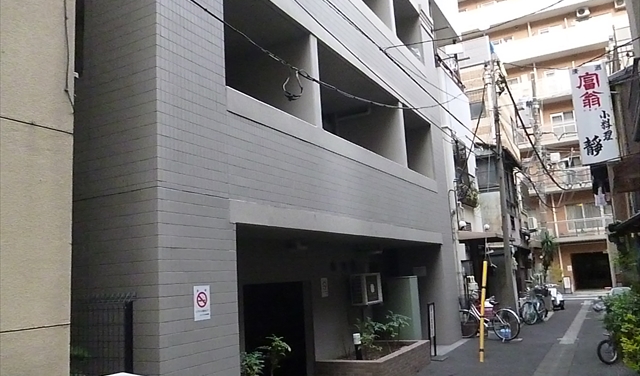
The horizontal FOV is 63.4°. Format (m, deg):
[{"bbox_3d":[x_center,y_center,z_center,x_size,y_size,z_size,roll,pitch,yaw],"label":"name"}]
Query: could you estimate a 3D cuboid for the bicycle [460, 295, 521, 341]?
[{"bbox_3d":[3.715,2.926,11.756,0.560,1.000,1.750,4,-13,-37],"label":"bicycle"}]

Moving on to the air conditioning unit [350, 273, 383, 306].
[{"bbox_3d":[0.885,1.897,9.715,0.290,0.540,0.750,-9,-11,28],"label":"air conditioning unit"}]

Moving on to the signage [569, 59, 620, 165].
[{"bbox_3d":[4.926,-1.329,9.310,0.556,1.745,0.180,-8,-11,22],"label":"signage"}]

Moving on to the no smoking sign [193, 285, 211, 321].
[{"bbox_3d":[-1.038,1.019,4.578,0.020,0.302,0.210,-9,-11,28],"label":"no smoking sign"}]

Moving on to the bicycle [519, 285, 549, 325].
[{"bbox_3d":[6.024,3.265,14.505,0.560,1.000,1.700,-13,-14,43],"label":"bicycle"}]

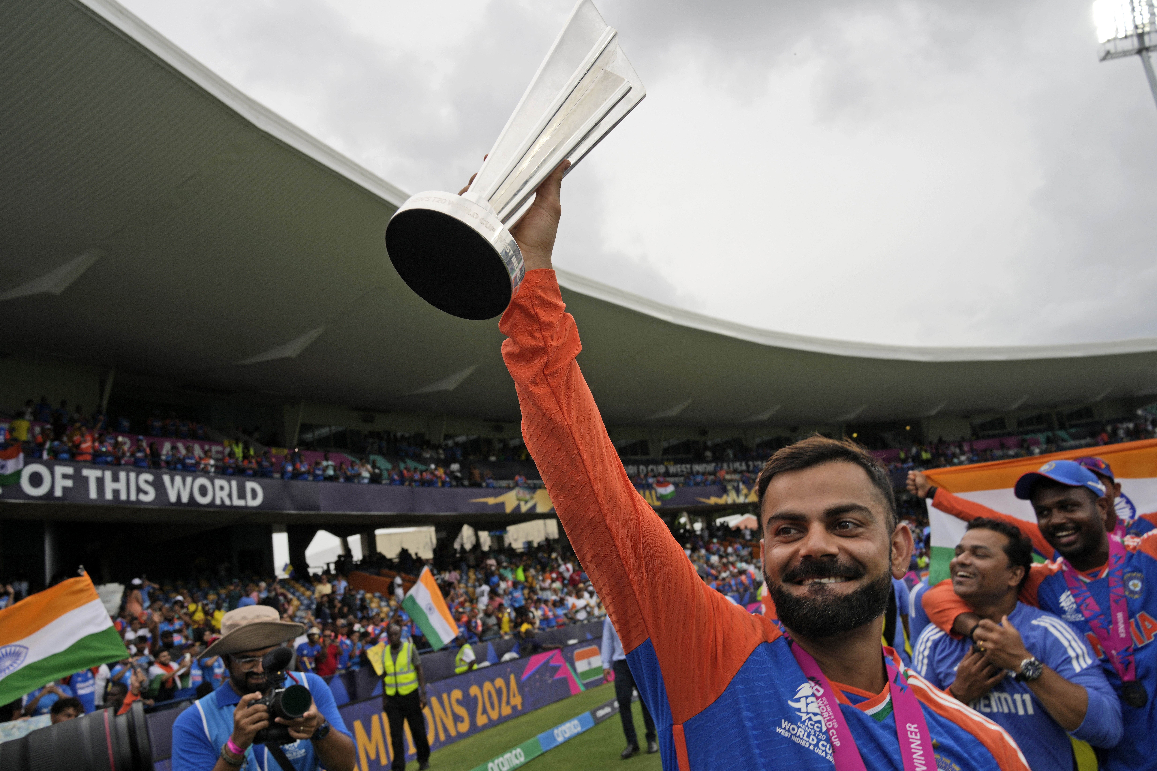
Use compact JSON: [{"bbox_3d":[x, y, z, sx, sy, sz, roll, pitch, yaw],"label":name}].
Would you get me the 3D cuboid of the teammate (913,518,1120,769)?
[{"bbox_3d":[1.190,1.180,2.265,0.410,1.690,0.570,5,-19,-39],"label":"teammate"}]

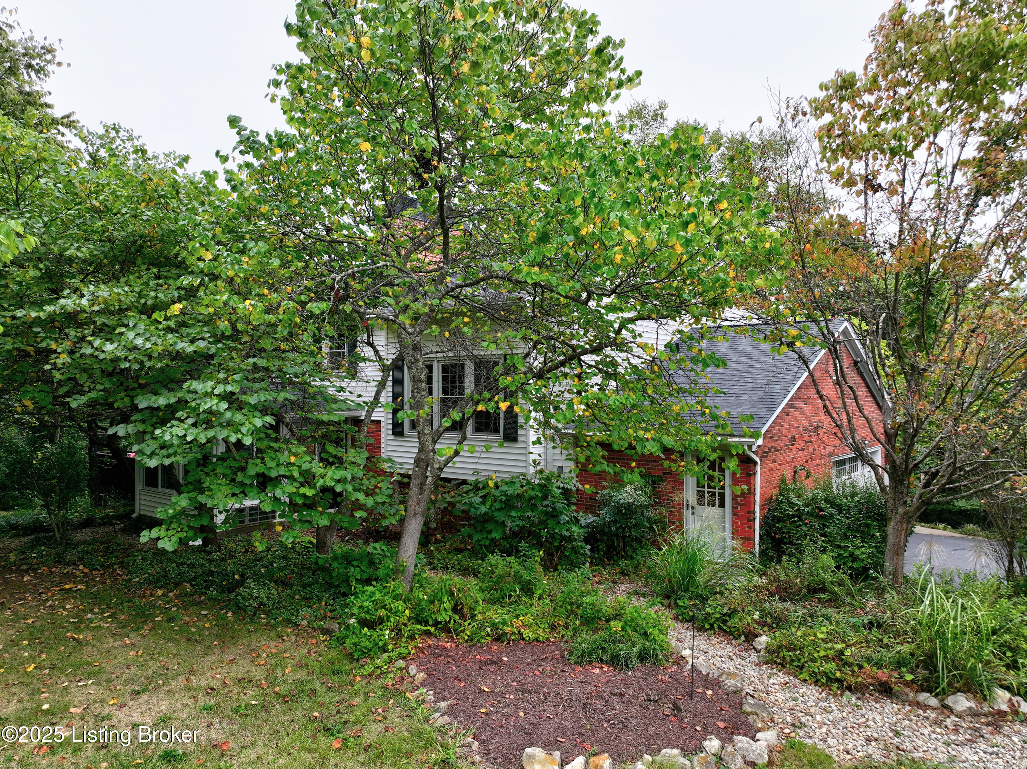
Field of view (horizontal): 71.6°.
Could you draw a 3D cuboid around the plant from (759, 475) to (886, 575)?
[{"bbox_3d":[5.794,2.606,13.313,1.600,1.600,2.000,-1,-1,39],"label":"plant"}]

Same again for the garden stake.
[{"bbox_3d":[1.935,2.896,7.650,0.025,0.990,0.025,1,-1,0],"label":"garden stake"}]

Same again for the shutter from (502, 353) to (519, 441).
[{"bbox_3d":[-0.051,0.276,14.500,0.375,1.780,0.045,-1,-1,39],"label":"shutter"}]

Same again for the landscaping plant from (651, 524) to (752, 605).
[{"bbox_3d":[3.027,2.833,11.559,1.550,1.100,1.350,0,-1,14],"label":"landscaping plant"}]

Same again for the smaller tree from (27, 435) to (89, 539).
[{"bbox_3d":[-10.000,2.230,15.600,1.250,2.350,1.250,0,0,-33],"label":"smaller tree"}]

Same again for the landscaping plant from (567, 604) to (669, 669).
[{"bbox_3d":[1.319,3.134,8.974,1.270,0.460,1.050,0,-1,0],"label":"landscaping plant"}]

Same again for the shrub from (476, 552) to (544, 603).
[{"bbox_3d":[-0.052,3.068,11.505,1.080,0.640,0.920,0,-1,0],"label":"shrub"}]

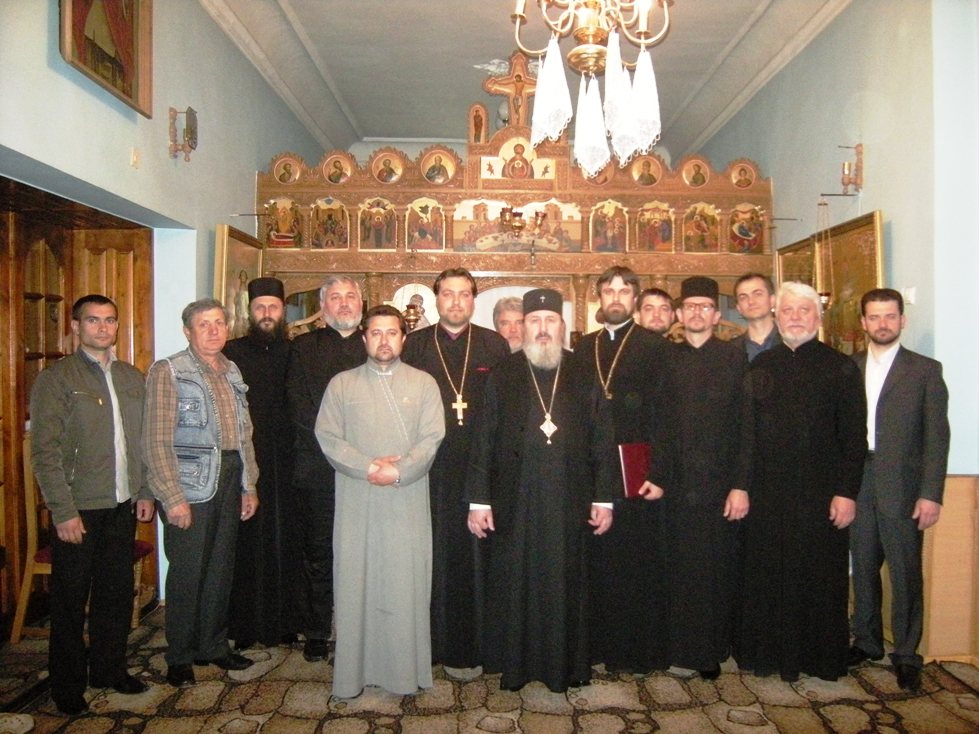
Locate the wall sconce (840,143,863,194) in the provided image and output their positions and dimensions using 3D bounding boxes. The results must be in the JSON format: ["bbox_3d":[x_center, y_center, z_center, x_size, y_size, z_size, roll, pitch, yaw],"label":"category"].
[{"bbox_3d":[2.057,-1.128,4.500,0.120,0.295,0.090,0,1,-1],"label":"wall sconce"}]

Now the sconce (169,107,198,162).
[{"bbox_3d":[-1.675,-1.263,4.300,0.155,0.305,0.120,0,1,0],"label":"sconce"}]

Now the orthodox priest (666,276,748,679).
[{"bbox_3d":[0.983,0.494,3.760,0.520,1.842,0.380,0,1,7],"label":"orthodox priest"}]

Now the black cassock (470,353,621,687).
[{"bbox_3d":[0.231,0.660,3.580,0.640,1.475,0.400,0,1,1],"label":"black cassock"}]

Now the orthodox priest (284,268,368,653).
[{"bbox_3d":[-0.748,0.478,3.920,0.560,1.840,0.360,0,1,-5],"label":"orthodox priest"}]

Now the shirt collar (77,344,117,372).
[{"bbox_3d":[-1.708,-0.041,3.450,0.160,0.115,0.150,-1,1,-33],"label":"shirt collar"}]

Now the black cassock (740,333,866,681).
[{"bbox_3d":[1.463,0.634,3.700,0.560,1.520,0.380,1,2,25],"label":"black cassock"}]

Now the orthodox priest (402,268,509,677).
[{"bbox_3d":[-0.158,0.469,3.800,0.570,1.884,0.420,0,1,-7],"label":"orthodox priest"}]

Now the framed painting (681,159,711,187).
[{"bbox_3d":[1.561,-1.459,5.970,0.220,0.225,0.030,0,1,-2],"label":"framed painting"}]

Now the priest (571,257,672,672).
[{"bbox_3d":[0.625,0.468,3.780,0.570,1.892,0.420,0,1,9],"label":"priest"}]

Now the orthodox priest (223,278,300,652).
[{"bbox_3d":[-1.148,0.468,4.040,0.520,1.850,0.360,0,2,-12],"label":"orthodox priest"}]

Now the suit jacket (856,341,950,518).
[{"bbox_3d":[1.835,0.294,3.650,0.550,0.802,0.320,1,1,27],"label":"suit jacket"}]

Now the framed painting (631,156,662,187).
[{"bbox_3d":[1.170,-1.457,5.900,0.235,0.225,0.030,0,1,0],"label":"framed painting"}]

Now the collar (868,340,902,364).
[{"bbox_3d":[1.826,-0.072,3.660,0.150,0.115,0.130,1,2,37],"label":"collar"}]

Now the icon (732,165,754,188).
[{"bbox_3d":[1.915,-1.436,5.970,0.175,0.180,0.030,0,1,-2],"label":"icon"}]

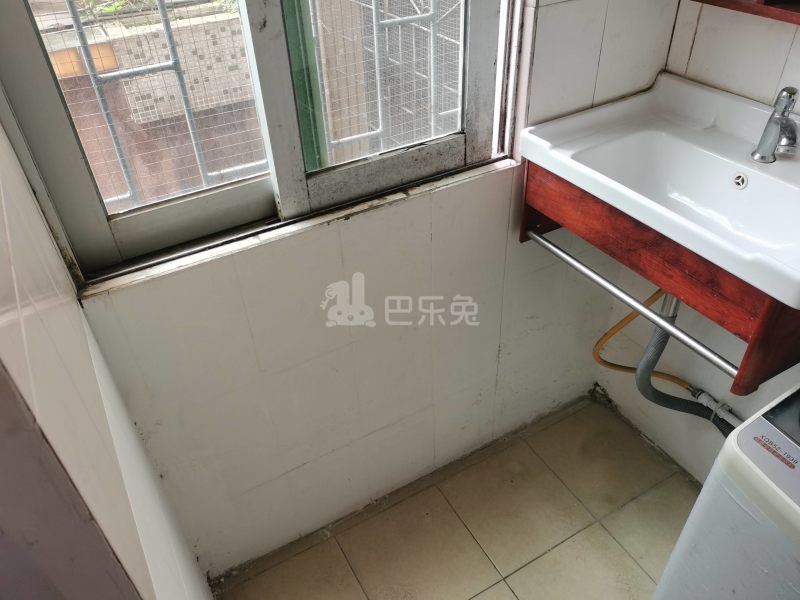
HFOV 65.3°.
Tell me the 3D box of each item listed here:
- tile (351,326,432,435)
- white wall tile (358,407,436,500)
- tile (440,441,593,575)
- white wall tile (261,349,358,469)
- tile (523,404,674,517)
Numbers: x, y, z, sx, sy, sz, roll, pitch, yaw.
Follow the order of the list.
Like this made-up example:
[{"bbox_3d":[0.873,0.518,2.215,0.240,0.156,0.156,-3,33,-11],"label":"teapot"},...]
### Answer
[{"bbox_3d":[-0.011,0.178,1.460,0.200,0.305,0.010,-21,42,-21],"label":"tile"},{"bbox_3d":[0.001,0.399,1.636,0.200,0.257,0.010,-21,42,-21],"label":"white wall tile"},{"bbox_3d":[0.303,0.540,1.652,0.300,0.010,0.300,-21,42,-21],"label":"tile"},{"bbox_3d":[-0.185,0.245,1.388,0.200,0.305,0.010,-21,42,-21],"label":"white wall tile"},{"bbox_3d":[0.562,0.441,1.759,0.295,0.010,0.300,-21,42,-21],"label":"tile"}]

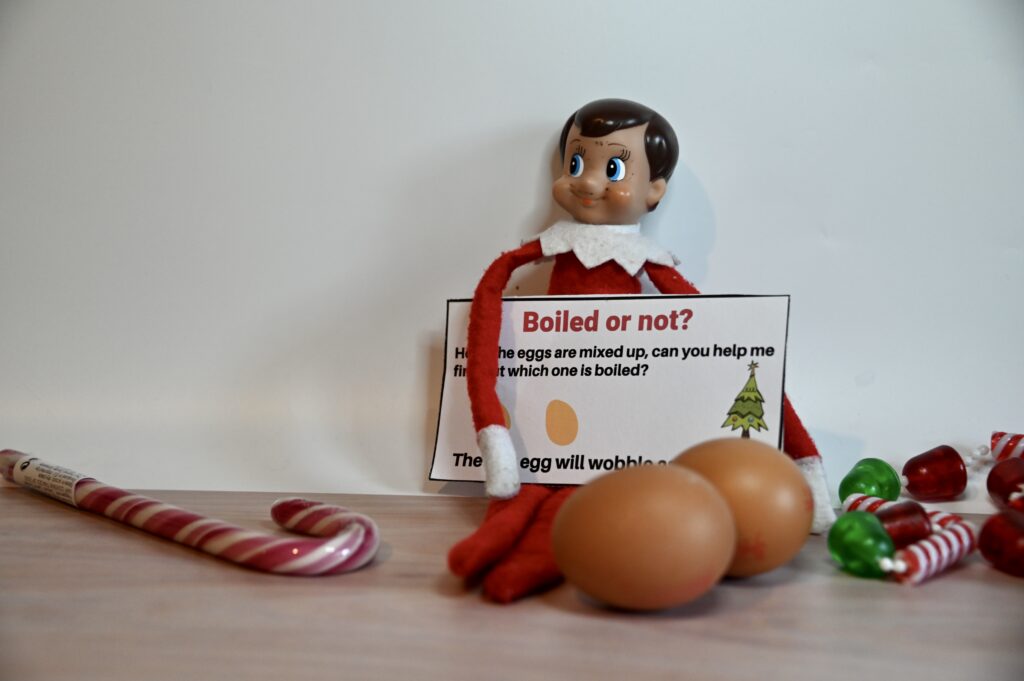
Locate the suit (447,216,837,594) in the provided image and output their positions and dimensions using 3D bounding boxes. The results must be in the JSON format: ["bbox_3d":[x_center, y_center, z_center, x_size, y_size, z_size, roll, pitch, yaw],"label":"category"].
[{"bbox_3d":[0.048,0.017,0.646,0.128,0.109,0.163,2,9,10],"label":"suit"}]

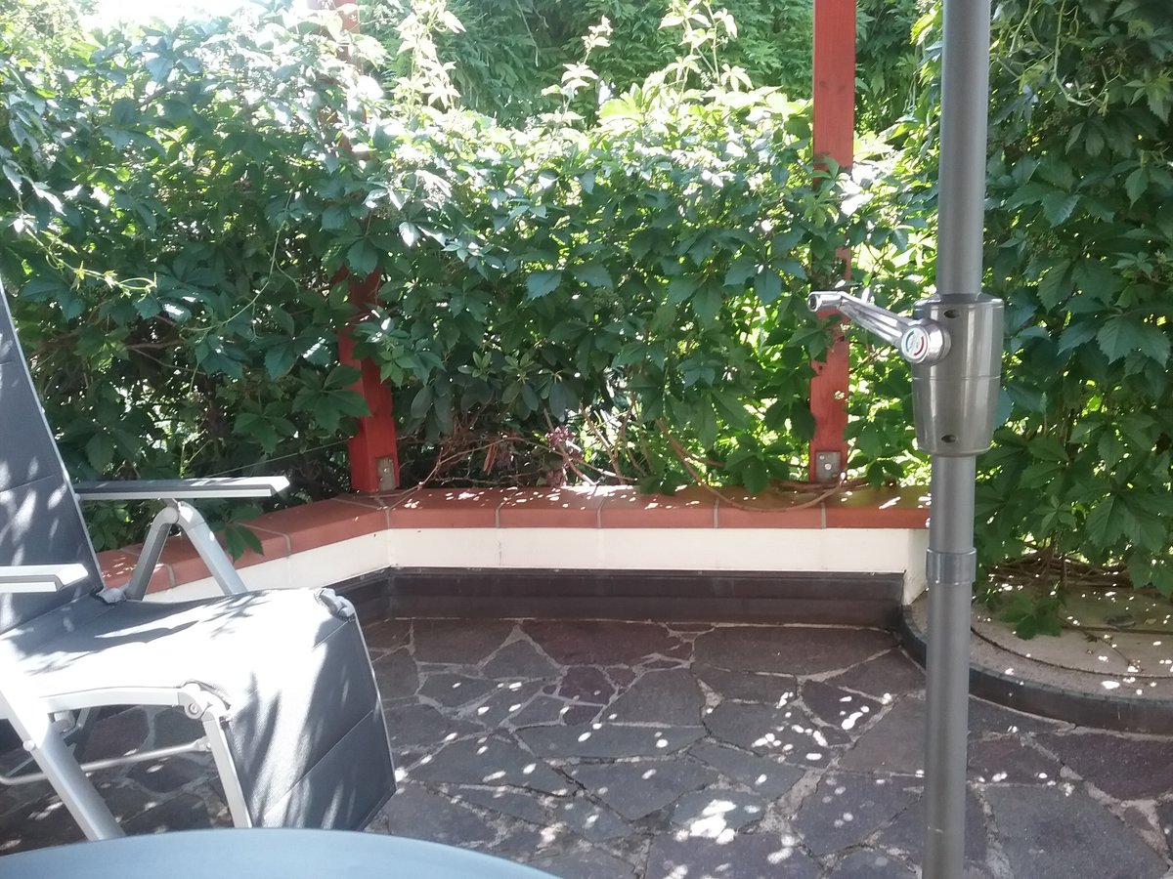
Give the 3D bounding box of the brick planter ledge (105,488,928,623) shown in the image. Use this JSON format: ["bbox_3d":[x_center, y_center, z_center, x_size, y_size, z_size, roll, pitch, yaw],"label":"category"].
[{"bbox_3d":[-0.143,0.380,2.783,2.255,0.324,0.825,-2,12,5],"label":"brick planter ledge"}]

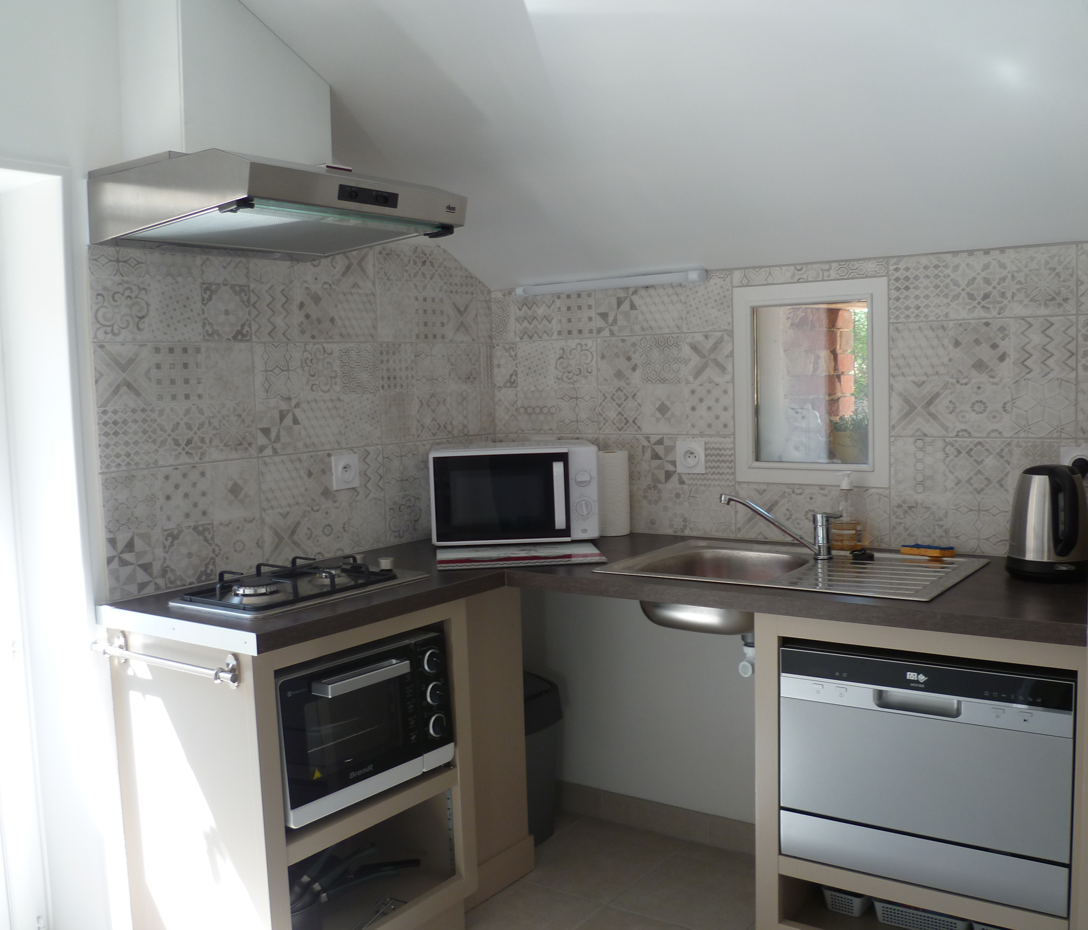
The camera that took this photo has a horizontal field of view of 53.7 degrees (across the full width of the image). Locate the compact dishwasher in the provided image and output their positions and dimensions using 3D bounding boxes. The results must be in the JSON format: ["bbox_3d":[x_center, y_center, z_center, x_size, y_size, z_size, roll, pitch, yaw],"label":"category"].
[{"bbox_3d":[0.863,0.582,2.300,0.549,0.442,0.497,2,6,33],"label":"compact dishwasher"}]

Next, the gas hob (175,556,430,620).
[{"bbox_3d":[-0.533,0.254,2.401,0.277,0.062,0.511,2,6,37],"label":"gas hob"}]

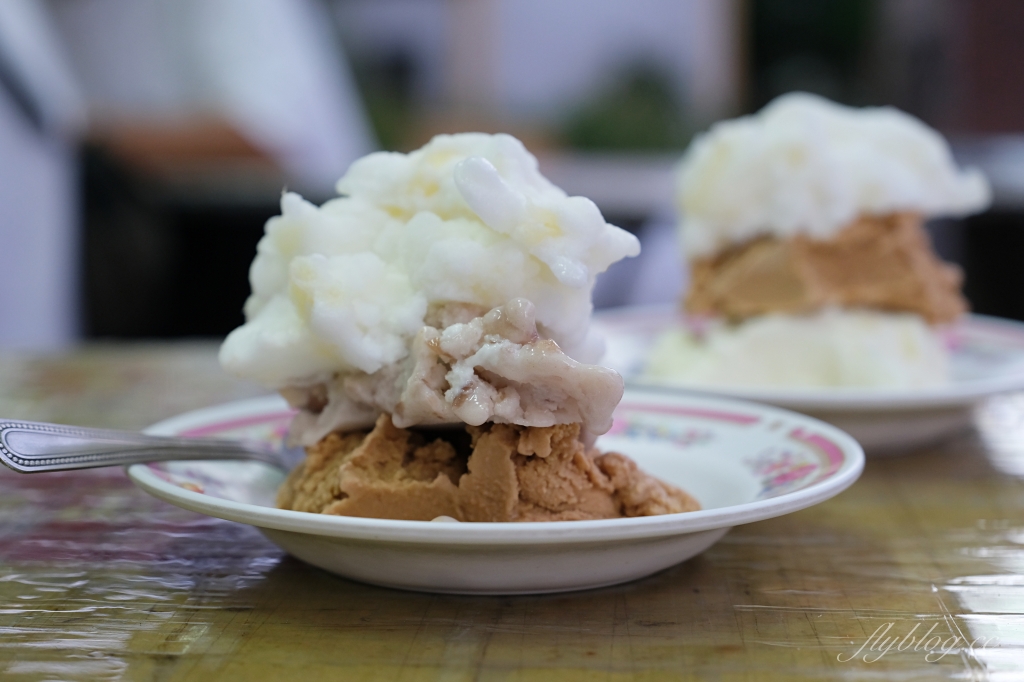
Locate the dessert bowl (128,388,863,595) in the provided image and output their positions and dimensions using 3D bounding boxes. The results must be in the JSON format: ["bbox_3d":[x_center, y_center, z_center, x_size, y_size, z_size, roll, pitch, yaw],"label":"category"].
[{"bbox_3d":[-0.004,0.034,0.428,0.165,0.025,0.165,0,9,0],"label":"dessert bowl"}]

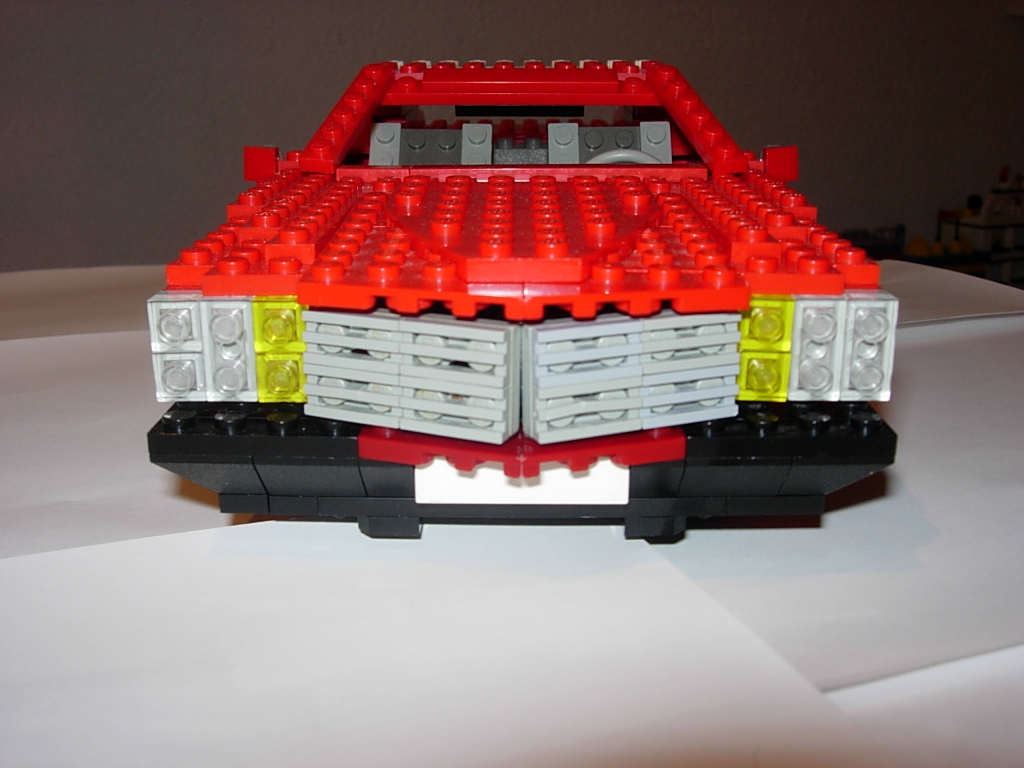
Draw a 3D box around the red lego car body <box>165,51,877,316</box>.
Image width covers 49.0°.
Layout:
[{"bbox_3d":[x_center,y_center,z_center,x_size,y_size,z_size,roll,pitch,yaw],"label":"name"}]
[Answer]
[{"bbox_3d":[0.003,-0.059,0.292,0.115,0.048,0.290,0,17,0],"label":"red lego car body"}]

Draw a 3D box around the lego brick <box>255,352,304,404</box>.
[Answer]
[{"bbox_3d":[-0.035,-0.003,0.175,0.008,0.008,0.011,0,17,0],"label":"lego brick"}]

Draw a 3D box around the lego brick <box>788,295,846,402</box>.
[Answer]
[{"bbox_3d":[0.046,-0.006,0.174,0.008,0.016,0.011,0,17,0],"label":"lego brick"}]

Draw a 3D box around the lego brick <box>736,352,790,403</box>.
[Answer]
[{"bbox_3d":[0.038,-0.003,0.175,0.008,0.008,0.011,0,17,0],"label":"lego brick"}]

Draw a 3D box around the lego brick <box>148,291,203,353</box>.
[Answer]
[{"bbox_3d":[-0.050,-0.010,0.173,0.008,0.008,0.011,0,17,0],"label":"lego brick"}]

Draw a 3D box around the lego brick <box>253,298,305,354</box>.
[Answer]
[{"bbox_3d":[-0.035,-0.010,0.173,0.008,0.008,0.011,0,17,0],"label":"lego brick"}]

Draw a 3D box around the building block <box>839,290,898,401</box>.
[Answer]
[{"bbox_3d":[0.054,-0.006,0.174,0.008,0.016,0.011,0,17,0],"label":"building block"}]

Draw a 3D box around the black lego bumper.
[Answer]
[{"bbox_3d":[0.002,0.014,0.178,0.112,0.022,0.018,0,17,0],"label":"black lego bumper"}]

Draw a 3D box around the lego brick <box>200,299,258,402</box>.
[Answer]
[{"bbox_3d":[-0.042,-0.006,0.174,0.008,0.016,0.011,0,17,0],"label":"lego brick"}]

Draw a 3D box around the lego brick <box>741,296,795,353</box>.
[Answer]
[{"bbox_3d":[0.038,-0.010,0.172,0.008,0.008,0.011,0,17,0],"label":"lego brick"}]

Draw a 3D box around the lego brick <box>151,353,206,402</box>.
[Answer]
[{"bbox_3d":[-0.050,-0.003,0.175,0.008,0.008,0.011,0,17,0],"label":"lego brick"}]

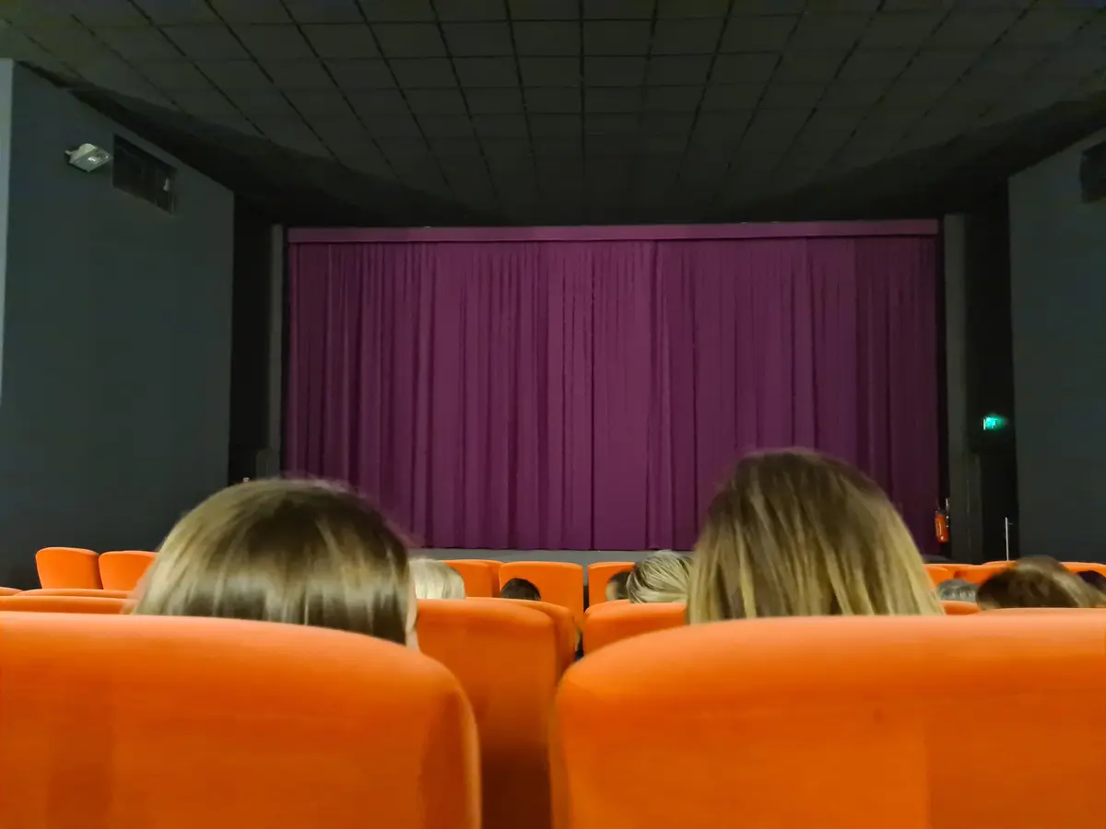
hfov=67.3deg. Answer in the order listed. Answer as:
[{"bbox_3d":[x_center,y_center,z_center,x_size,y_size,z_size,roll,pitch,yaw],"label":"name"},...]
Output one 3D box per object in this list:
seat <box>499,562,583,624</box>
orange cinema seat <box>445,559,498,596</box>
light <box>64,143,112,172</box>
[{"bbox_3d":[-0.046,1.436,5.589,0.550,0.950,0.620,0,-4,5],"label":"seat"},{"bbox_3d":[-0.612,1.439,5.633,0.550,0.950,0.620,0,-4,7],"label":"orange cinema seat"},{"bbox_3d":[-4.655,-2.589,8.350,0.300,0.230,0.300,0,-4,9],"label":"light"}]

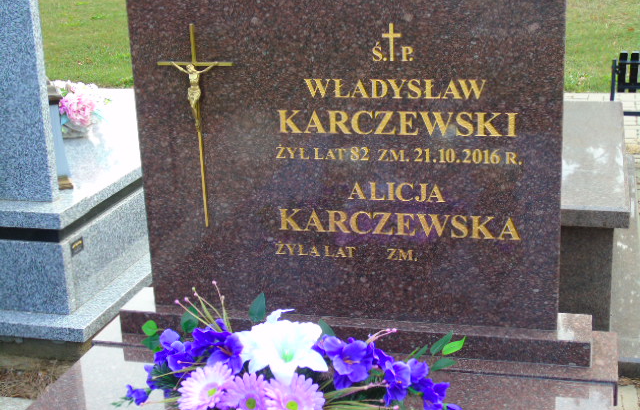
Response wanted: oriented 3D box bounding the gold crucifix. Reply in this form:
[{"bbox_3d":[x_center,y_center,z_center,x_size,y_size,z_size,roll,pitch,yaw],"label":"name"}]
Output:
[{"bbox_3d":[-0.230,-0.142,1.886,0.149,0.393,0.035,2,17,15],"label":"gold crucifix"}]

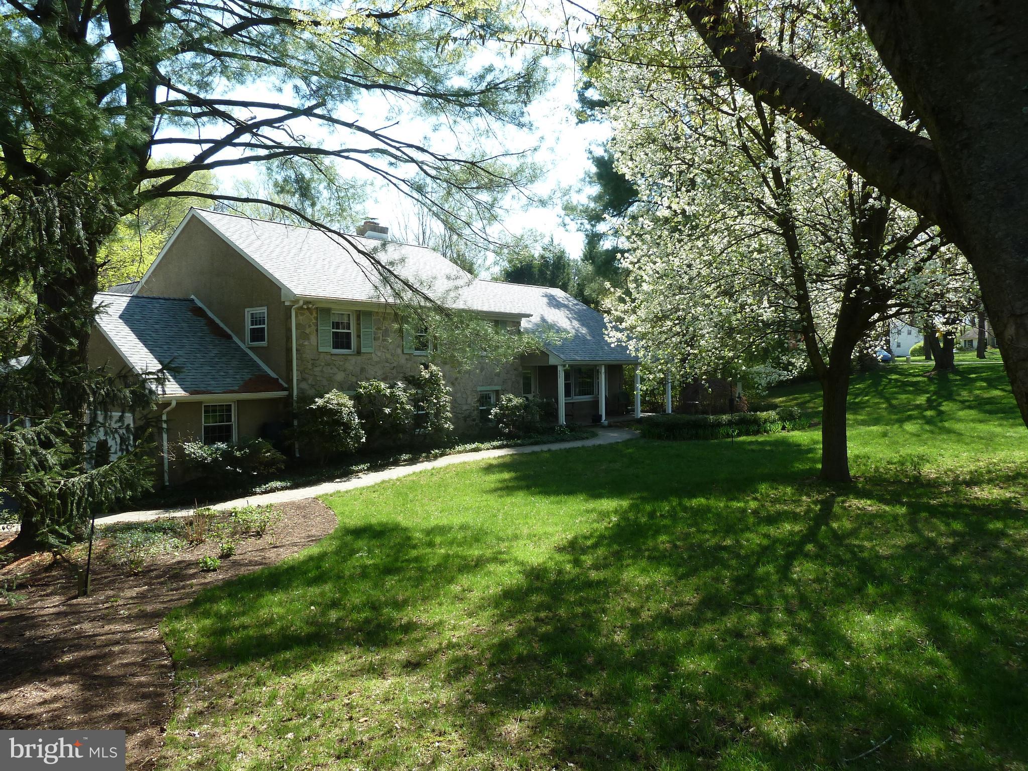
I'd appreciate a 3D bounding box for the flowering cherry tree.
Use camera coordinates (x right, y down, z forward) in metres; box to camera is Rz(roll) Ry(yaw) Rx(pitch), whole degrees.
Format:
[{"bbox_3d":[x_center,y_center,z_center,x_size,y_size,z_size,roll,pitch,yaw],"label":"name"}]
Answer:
[{"bbox_3d":[4.500,-2.550,10.900,6.400,7.900,6.100,0,2,0],"label":"flowering cherry tree"}]

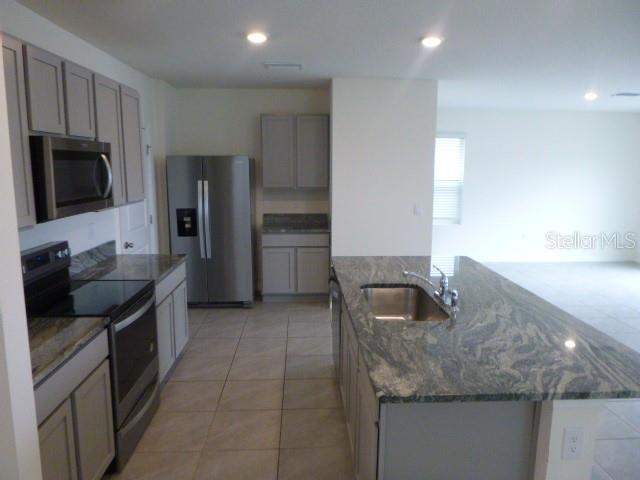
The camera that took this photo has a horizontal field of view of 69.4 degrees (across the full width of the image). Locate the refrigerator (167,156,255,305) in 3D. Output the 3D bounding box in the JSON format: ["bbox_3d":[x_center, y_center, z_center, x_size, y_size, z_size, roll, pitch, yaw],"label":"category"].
[{"bbox_3d":[-1.263,-0.113,5.622,0.906,1.755,0.815,0,9,-3],"label":"refrigerator"}]

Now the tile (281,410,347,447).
[{"bbox_3d":[-0.026,1.235,3.025,0.452,0.010,0.452,0,9,-2],"label":"tile"}]

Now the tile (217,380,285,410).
[{"bbox_3d":[-0.500,1.140,3.407,0.453,0.010,0.453,0,9,-3],"label":"tile"}]

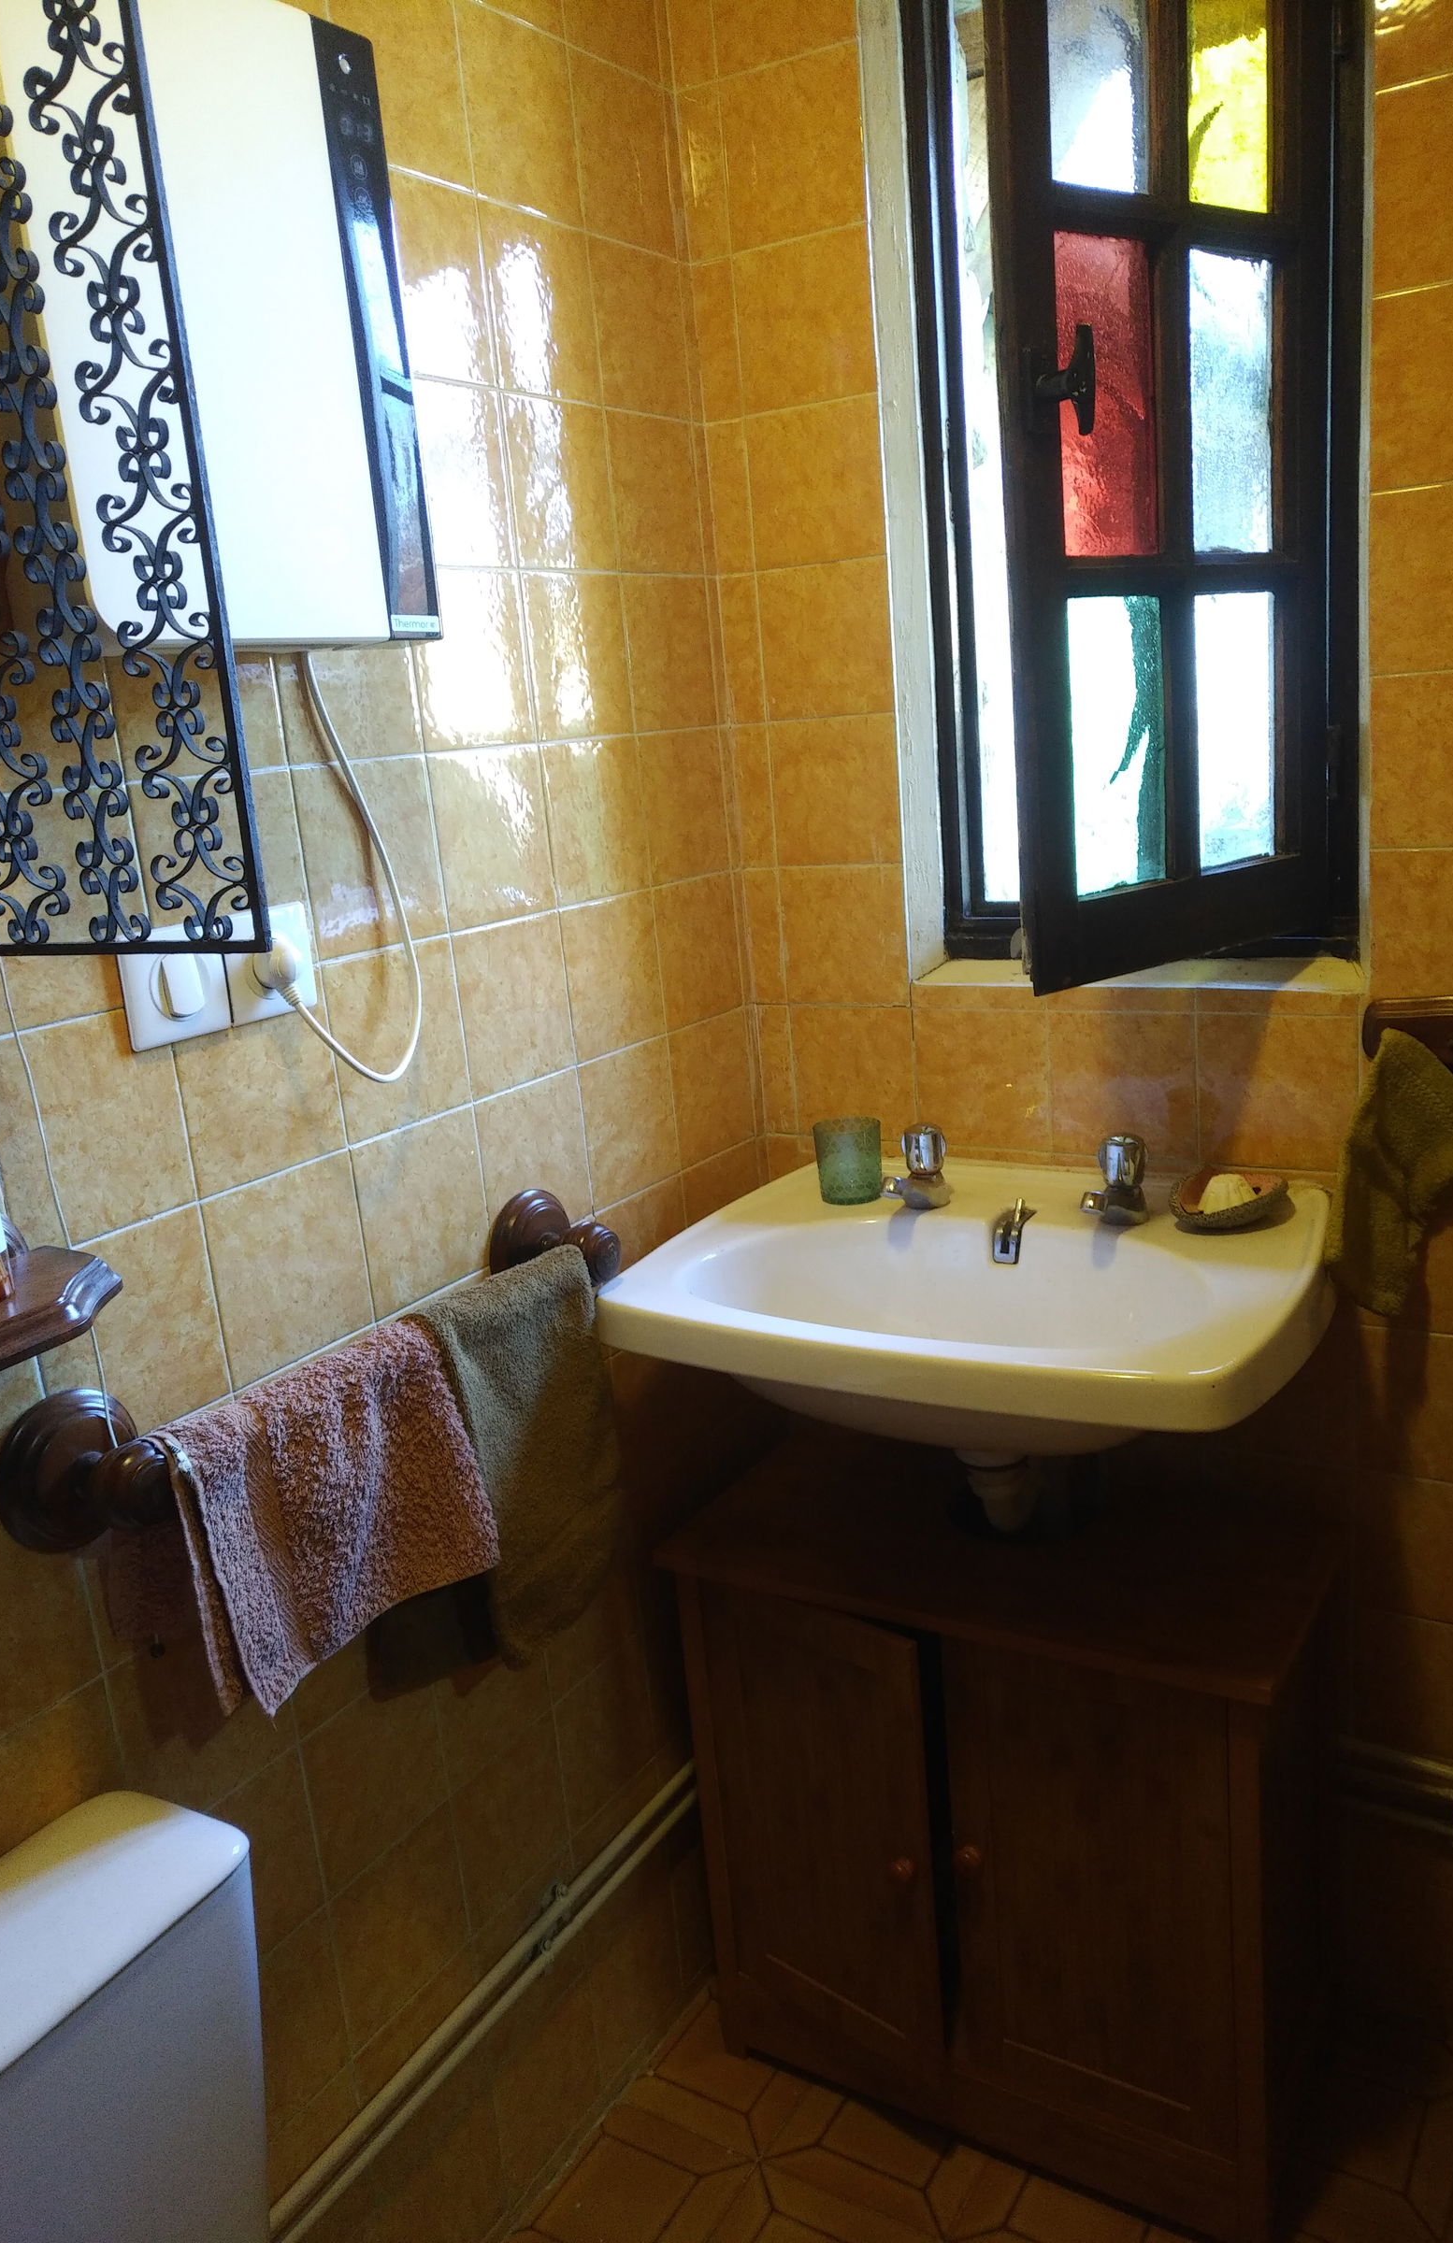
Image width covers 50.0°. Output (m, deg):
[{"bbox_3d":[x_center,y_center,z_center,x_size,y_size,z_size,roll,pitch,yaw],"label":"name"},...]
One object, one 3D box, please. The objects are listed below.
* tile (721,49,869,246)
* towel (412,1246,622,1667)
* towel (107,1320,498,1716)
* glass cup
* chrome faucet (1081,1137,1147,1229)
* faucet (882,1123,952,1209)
[{"bbox_3d":[0.062,-0.921,1.472,0.148,0.149,0.010,4,17,33],"label":"tile"},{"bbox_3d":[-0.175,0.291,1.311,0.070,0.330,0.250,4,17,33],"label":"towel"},{"bbox_3d":[-0.293,0.284,1.134,0.075,0.215,0.300,4,17,33],"label":"towel"},{"bbox_3d":[0.126,0.042,1.596,0.069,0.077,0.069,-5,14,1],"label":"glass cup"},{"bbox_3d":[0.359,0.061,1.436,0.048,0.078,0.099,4,17,33],"label":"chrome faucet"},{"bbox_3d":[0.187,0.050,1.538,0.048,0.078,0.097,4,17,33],"label":"faucet"}]

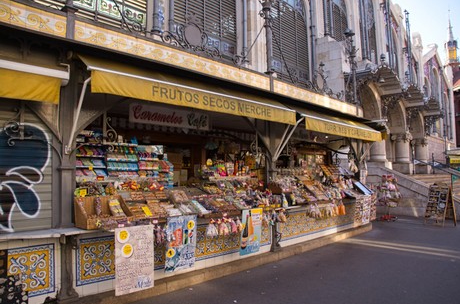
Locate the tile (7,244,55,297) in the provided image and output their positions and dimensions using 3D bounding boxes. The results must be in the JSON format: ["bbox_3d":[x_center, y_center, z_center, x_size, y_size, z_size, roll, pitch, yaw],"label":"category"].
[{"bbox_3d":[-2.100,1.265,3.654,0.480,0.520,0.040,3,-6,-45],"label":"tile"}]

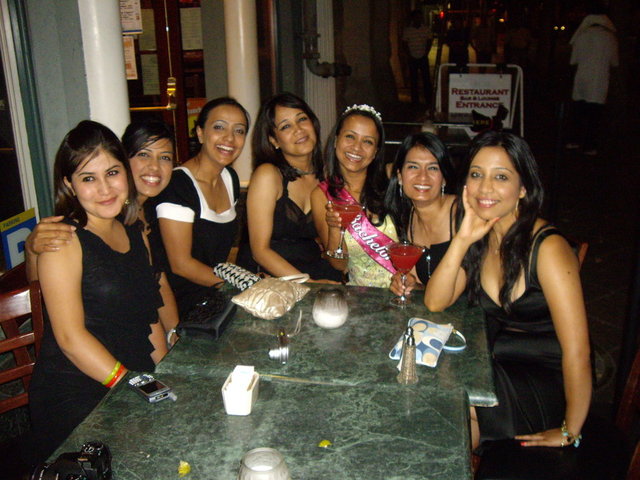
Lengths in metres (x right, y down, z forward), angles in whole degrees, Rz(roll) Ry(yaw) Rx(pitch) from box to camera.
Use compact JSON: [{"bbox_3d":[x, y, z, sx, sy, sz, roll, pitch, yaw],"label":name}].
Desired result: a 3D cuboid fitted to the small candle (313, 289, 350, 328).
[{"bbox_3d":[0.030,0.179,1.862,0.095,0.090,0.095,1,16,11],"label":"small candle"}]

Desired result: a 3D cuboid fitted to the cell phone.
[{"bbox_3d":[-0.373,0.327,1.531,0.052,0.021,0.104,-16,21,-40],"label":"cell phone"}]

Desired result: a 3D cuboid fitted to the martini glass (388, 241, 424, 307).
[{"bbox_3d":[0.241,0.096,1.979,0.103,0.168,0.103,1,16,11],"label":"martini glass"}]

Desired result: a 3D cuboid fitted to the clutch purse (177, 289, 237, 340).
[{"bbox_3d":[-0.303,0.201,1.930,0.120,0.038,0.265,-1,16,5],"label":"clutch purse"}]

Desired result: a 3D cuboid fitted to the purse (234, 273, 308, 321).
[{"bbox_3d":[-0.142,0.157,2.010,0.175,0.063,0.210,6,18,27],"label":"purse"}]

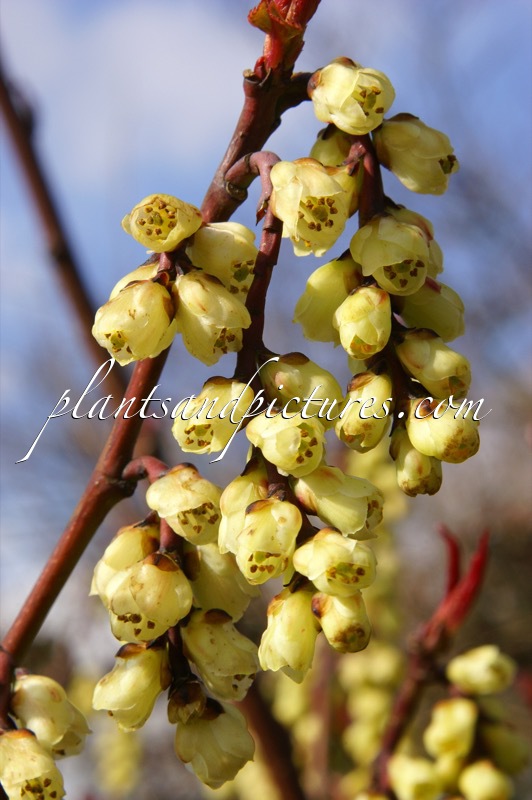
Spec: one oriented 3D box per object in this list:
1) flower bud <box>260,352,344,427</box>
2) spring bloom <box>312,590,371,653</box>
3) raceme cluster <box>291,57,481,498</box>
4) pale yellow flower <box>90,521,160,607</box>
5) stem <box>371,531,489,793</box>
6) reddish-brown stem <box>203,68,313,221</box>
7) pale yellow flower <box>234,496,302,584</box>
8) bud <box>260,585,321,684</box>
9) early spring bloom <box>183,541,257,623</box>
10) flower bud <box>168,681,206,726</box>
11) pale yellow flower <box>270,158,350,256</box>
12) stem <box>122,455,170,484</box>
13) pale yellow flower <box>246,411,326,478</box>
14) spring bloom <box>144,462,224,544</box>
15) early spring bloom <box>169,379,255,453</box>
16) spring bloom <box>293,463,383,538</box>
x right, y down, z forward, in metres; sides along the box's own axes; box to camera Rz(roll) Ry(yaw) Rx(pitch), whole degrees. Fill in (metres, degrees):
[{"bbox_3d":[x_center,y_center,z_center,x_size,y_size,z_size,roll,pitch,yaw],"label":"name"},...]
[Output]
[{"bbox_3d":[0.005,-0.001,0.289,0.010,0.008,0.009,34,-10,-6],"label":"flower bud"},{"bbox_3d":[0.009,0.026,0.273,0.006,0.008,0.006,4,-49,-46],"label":"spring bloom"},{"bbox_3d":[0.015,-0.016,0.294,0.024,0.055,0.021,0,-5,0],"label":"raceme cluster"},{"bbox_3d":[-0.015,0.018,0.257,0.008,0.010,0.008,27,-6,10],"label":"pale yellow flower"},{"bbox_3d":[0.024,0.039,0.345,0.009,0.042,0.007,22,0,0],"label":"stem"},{"bbox_3d":[-0.002,-0.032,0.292,0.007,0.021,0.006,22,0,0],"label":"reddish-brown stem"},{"bbox_3d":[0.000,0.015,0.249,0.007,0.010,0.007,1,-34,-7],"label":"pale yellow flower"},{"bbox_3d":[0.003,0.027,0.272,0.007,0.011,0.007,10,-3,0],"label":"bud"},{"bbox_3d":[-0.006,0.022,0.277,0.010,0.008,0.008,49,-24,-18],"label":"early spring bloom"},{"bbox_3d":[-0.009,0.035,0.272,0.005,0.005,0.004,-3,-6,0],"label":"flower bud"},{"bbox_3d":[0.005,-0.023,0.275,0.009,0.009,0.009,10,24,-4],"label":"pale yellow flower"},{"bbox_3d":[-0.014,0.008,0.272,0.005,0.003,0.003,0,0,0],"label":"stem"},{"bbox_3d":[0.002,0.005,0.250,0.008,0.008,0.009,8,20,-40],"label":"pale yellow flower"},{"bbox_3d":[-0.009,0.012,0.271,0.008,0.008,0.009,2,37,-34],"label":"spring bloom"},{"bbox_3d":[-0.006,0.002,0.252,0.008,0.009,0.008,-4,-43,24],"label":"early spring bloom"},{"bbox_3d":[0.008,0.012,0.276,0.010,0.008,0.008,25,2,18],"label":"spring bloom"}]

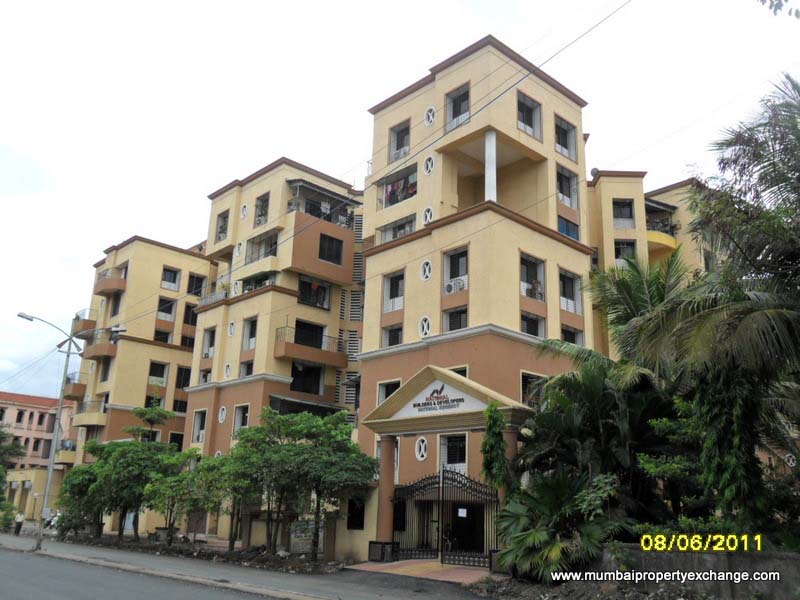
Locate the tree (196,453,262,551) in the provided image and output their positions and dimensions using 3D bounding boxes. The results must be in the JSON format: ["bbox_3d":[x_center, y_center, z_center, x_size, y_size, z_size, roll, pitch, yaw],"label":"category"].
[{"bbox_3d":[-8.990,10.205,39.233,3.419,5.791,3.419,6,-18,-11],"label":"tree"}]

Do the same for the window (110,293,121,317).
[{"bbox_3d":[-25.463,0.444,66.748,0.300,1.950,1.600,17,-22,-40],"label":"window"}]

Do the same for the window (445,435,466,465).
[{"bbox_3d":[2.519,6.582,32.440,0.250,1.260,1.334,16,-22,-40],"label":"window"}]

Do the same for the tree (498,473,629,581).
[{"bbox_3d":[4.852,6.736,22.099,3.796,3.087,3.416,-2,-17,12],"label":"tree"}]

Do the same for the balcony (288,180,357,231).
[{"bbox_3d":[-5.479,-6.251,51.085,5.050,2.800,1.900,17,-22,-40],"label":"balcony"}]

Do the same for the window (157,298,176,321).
[{"bbox_3d":[-21.164,0.892,67.079,1.650,2.000,0.300,18,-24,-40],"label":"window"}]

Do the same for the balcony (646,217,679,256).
[{"bbox_3d":[17.849,-4.296,51.001,3.000,1.800,1.400,12,-19,-29],"label":"balcony"}]

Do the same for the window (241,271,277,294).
[{"bbox_3d":[-9.365,-1.213,49.985,0.300,1.150,3.700,18,-24,-40],"label":"window"}]

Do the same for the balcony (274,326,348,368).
[{"bbox_3d":[-5.848,3.357,49.674,5.100,2.000,1.150,17,-23,-40],"label":"balcony"}]

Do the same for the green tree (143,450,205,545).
[{"bbox_3d":[-13.146,11.463,42.920,3.600,5.500,3.600,18,-24,-40],"label":"green tree"}]

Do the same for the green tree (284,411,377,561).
[{"bbox_3d":[-2.796,7.161,30.445,3.746,6.748,3.559,4,-18,-5],"label":"green tree"}]

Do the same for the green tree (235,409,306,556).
[{"bbox_3d":[-6.134,8.524,35.100,3.376,6.557,3.376,4,-17,-9],"label":"green tree"}]

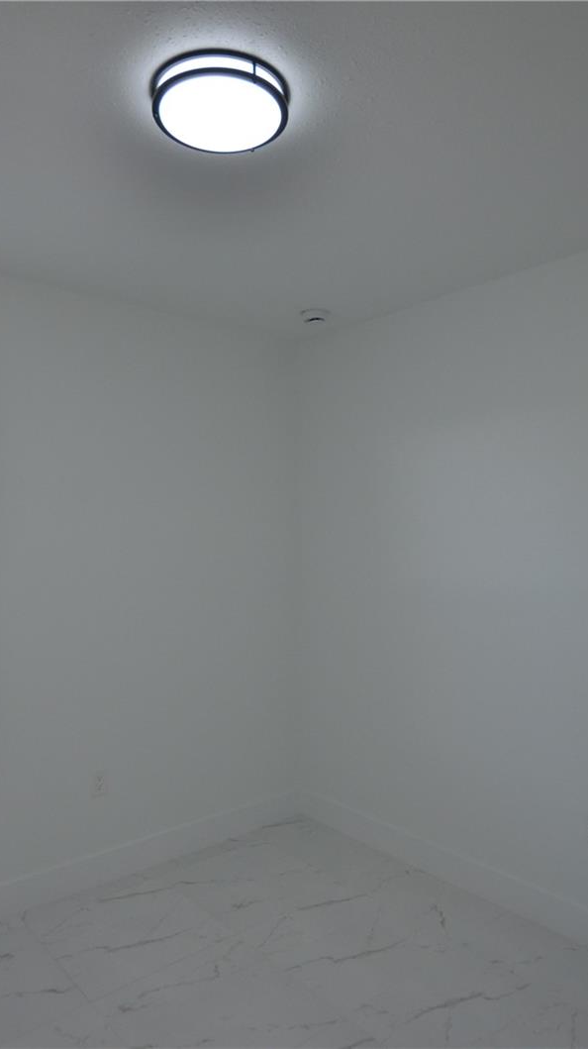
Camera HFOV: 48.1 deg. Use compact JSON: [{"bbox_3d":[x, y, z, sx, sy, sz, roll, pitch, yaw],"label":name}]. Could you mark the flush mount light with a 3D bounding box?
[{"bbox_3d":[-0.173,-0.985,1.555,0.332,0.064,0.332,0,0,0],"label":"flush mount light"}]

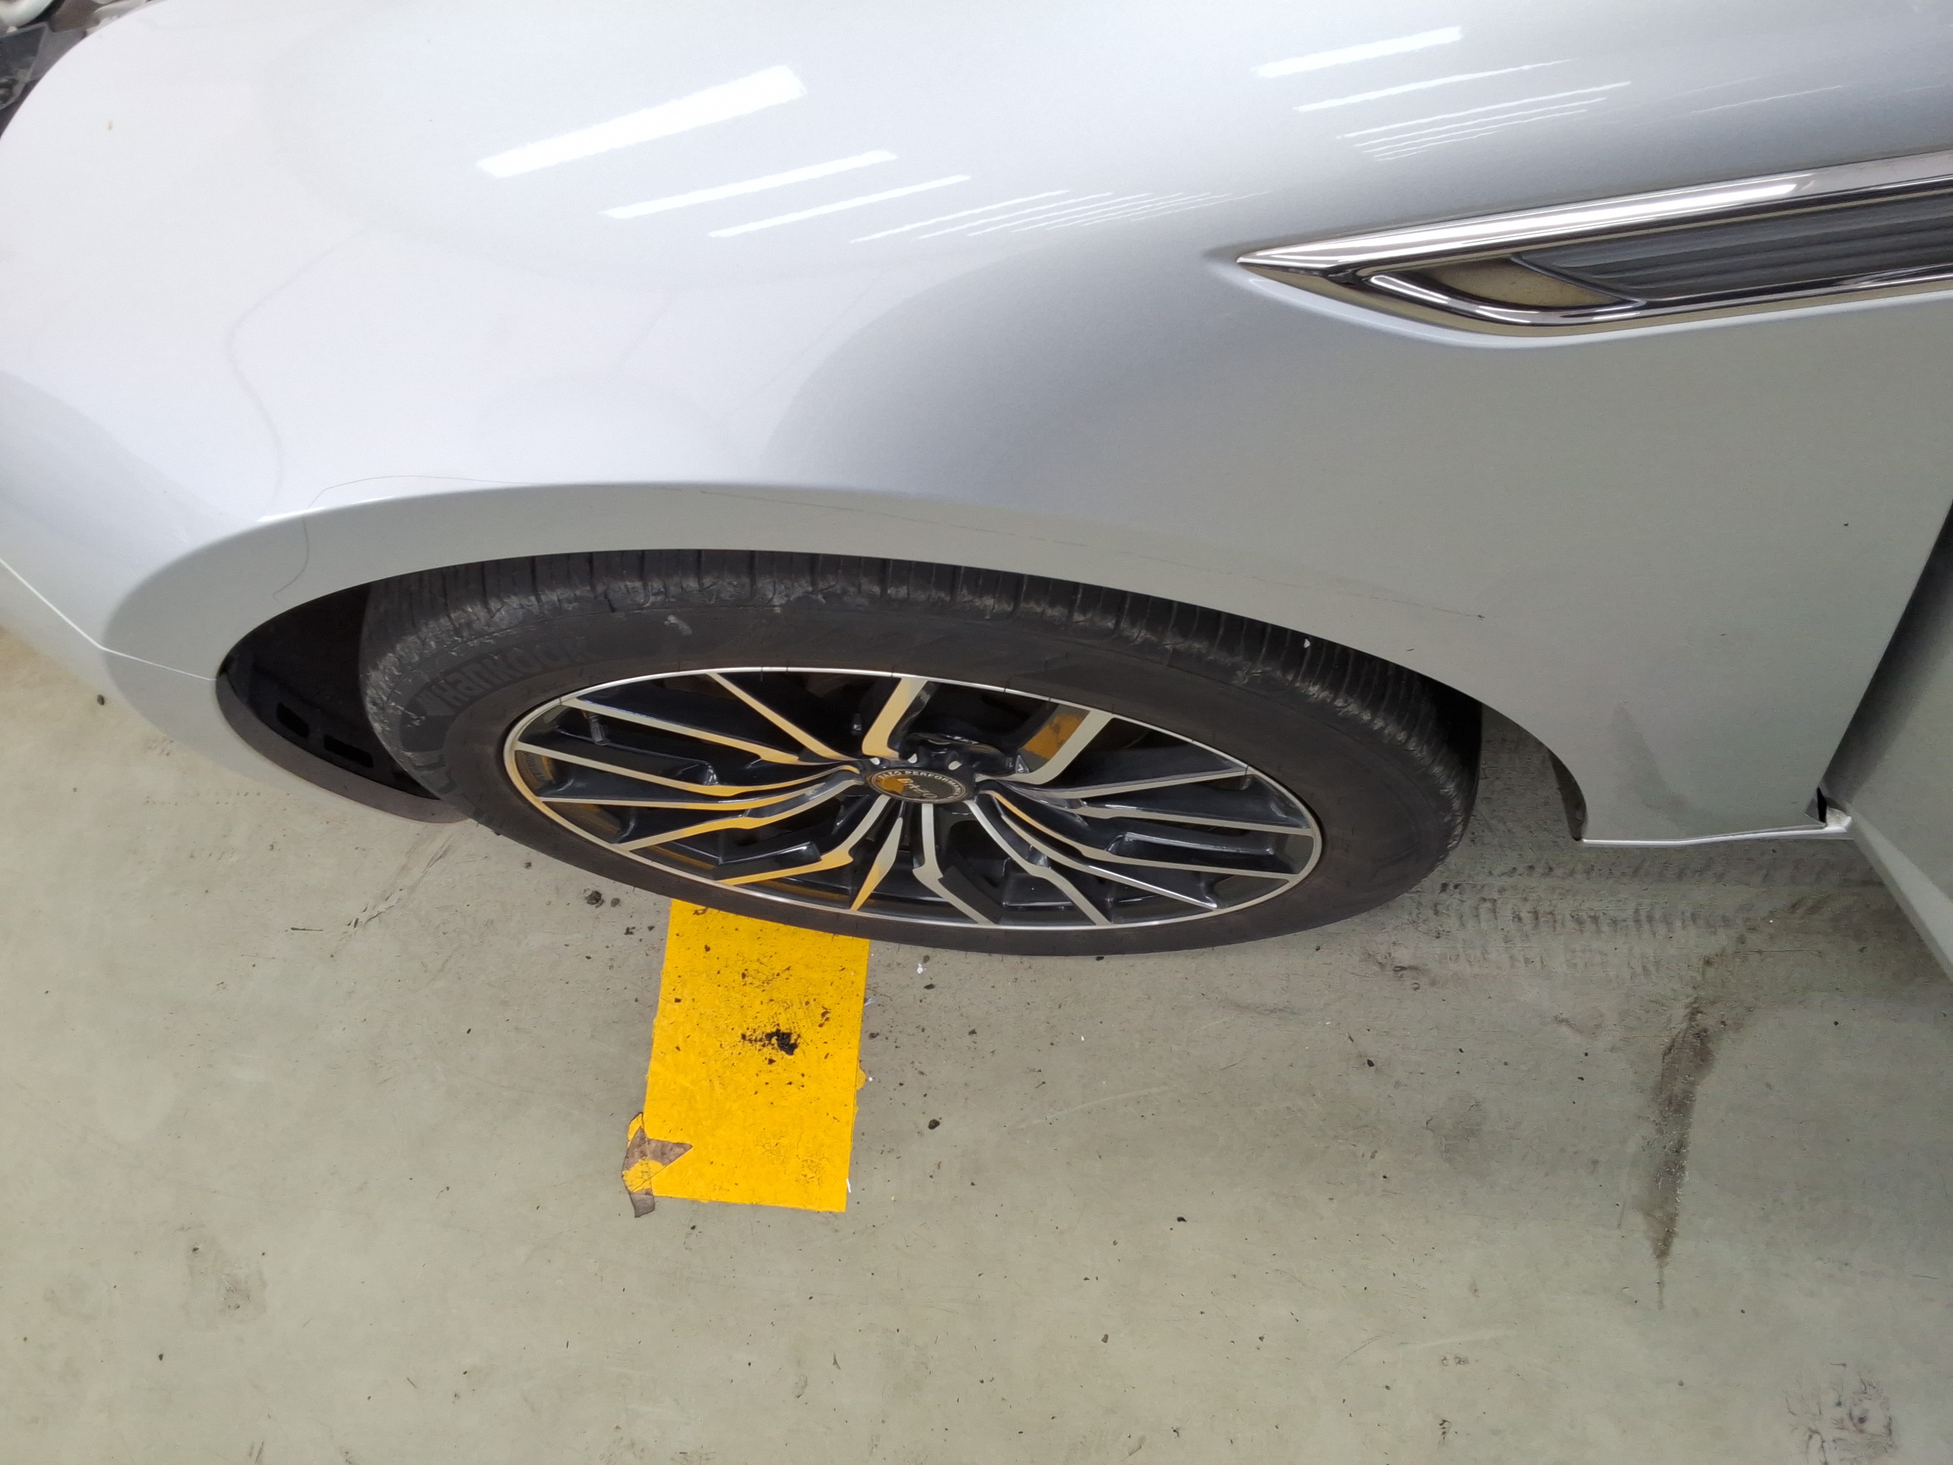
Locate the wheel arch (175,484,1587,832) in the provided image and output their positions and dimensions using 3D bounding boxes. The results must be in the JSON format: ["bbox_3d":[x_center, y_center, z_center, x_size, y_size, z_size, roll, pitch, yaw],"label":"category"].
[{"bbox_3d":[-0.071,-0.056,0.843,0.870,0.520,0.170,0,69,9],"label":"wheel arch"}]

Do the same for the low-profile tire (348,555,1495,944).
[{"bbox_3d":[-0.028,-0.048,1.024,0.676,0.672,0.240,3,69,10],"label":"low-profile tire"}]

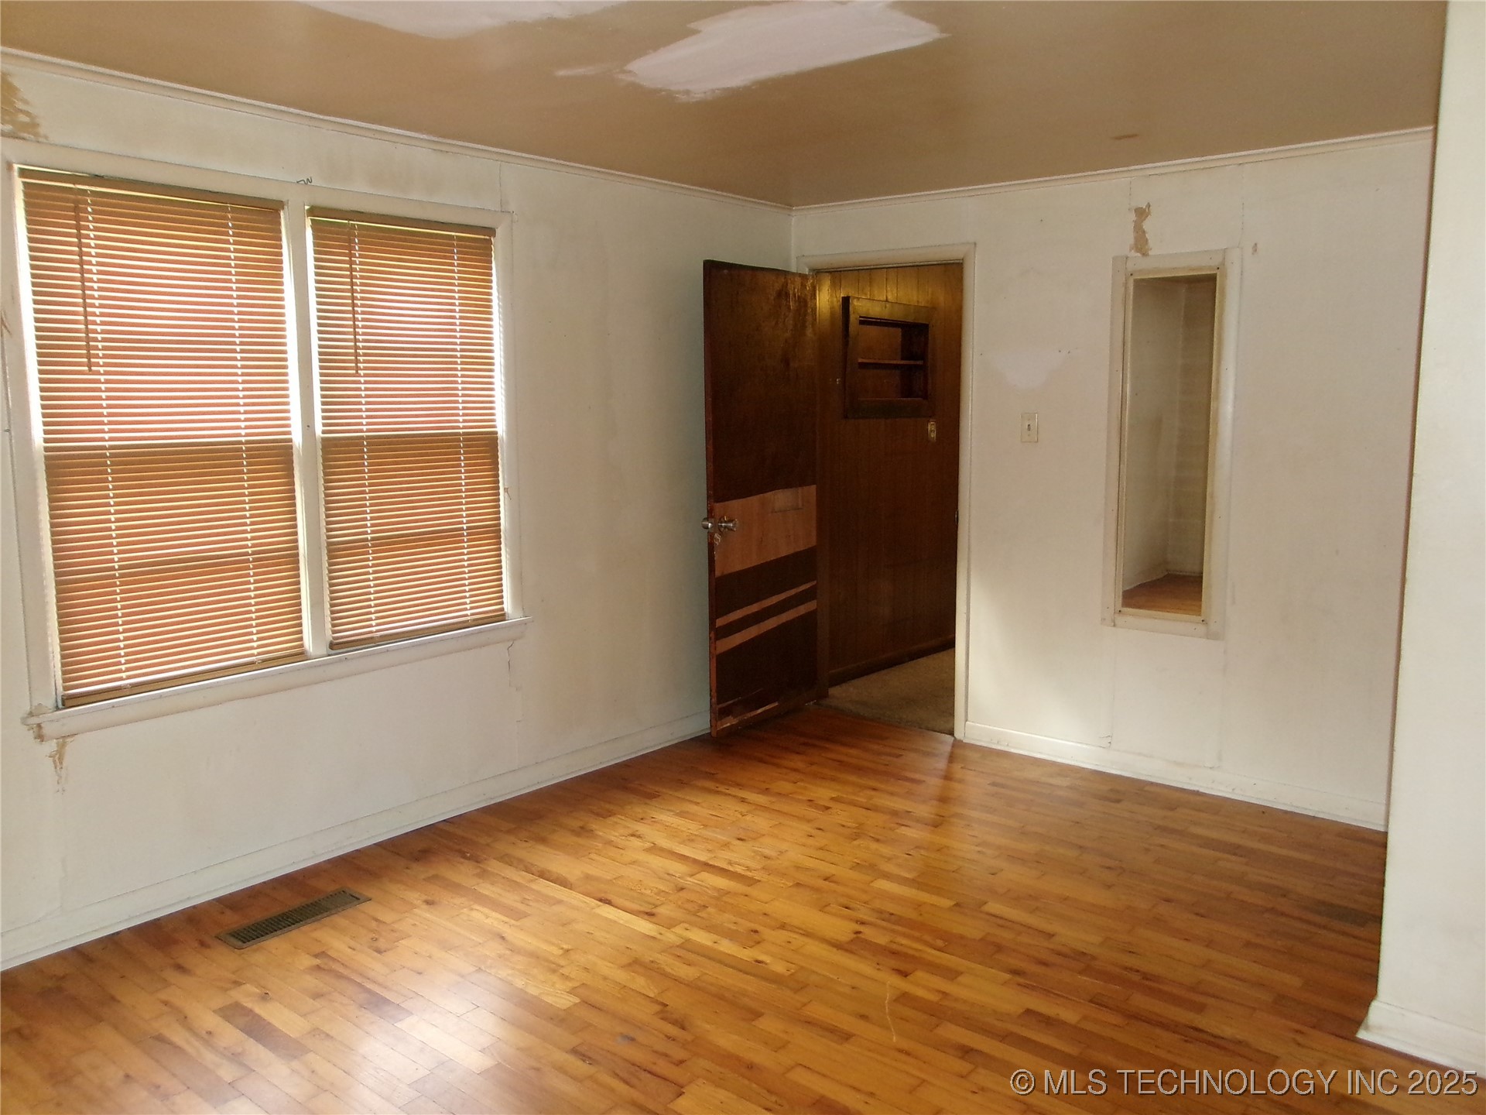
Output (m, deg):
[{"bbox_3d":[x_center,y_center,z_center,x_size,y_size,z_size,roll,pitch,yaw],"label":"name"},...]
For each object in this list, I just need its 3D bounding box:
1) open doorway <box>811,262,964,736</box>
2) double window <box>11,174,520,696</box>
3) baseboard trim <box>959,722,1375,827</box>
[{"bbox_3d":[0.643,-0.250,5.131,0.769,2.006,0.130,6,10,40],"label":"open doorway"},{"bbox_3d":[-1.351,-0.373,3.543,0.100,1.378,1.498,6,10,40],"label":"double window"},{"bbox_3d":[1.613,0.810,4.396,1.702,0.095,0.020,6,10,40],"label":"baseboard trim"}]

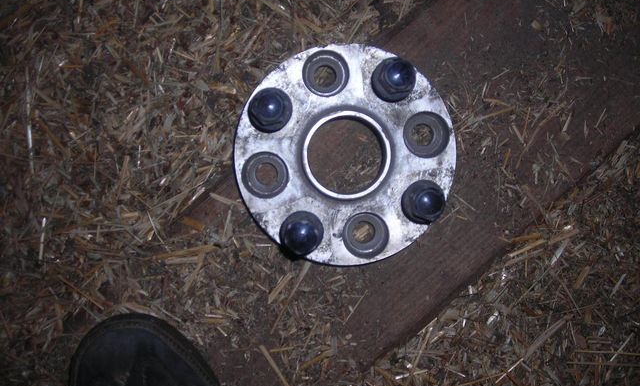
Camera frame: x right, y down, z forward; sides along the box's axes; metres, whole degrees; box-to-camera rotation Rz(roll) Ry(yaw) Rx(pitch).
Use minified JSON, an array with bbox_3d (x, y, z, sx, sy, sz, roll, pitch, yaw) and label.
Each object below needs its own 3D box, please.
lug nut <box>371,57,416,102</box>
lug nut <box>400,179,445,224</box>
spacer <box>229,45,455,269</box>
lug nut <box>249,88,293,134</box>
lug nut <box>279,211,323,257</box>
[{"bbox_3d":[0.047,-0.071,0.429,0.027,0.034,0.027,0,91,-2],"label":"lug nut"},{"bbox_3d":[0.066,0.006,0.432,0.027,0.034,0.027,0,91,-2],"label":"lug nut"},{"bbox_3d":[0.016,-0.024,0.452,0.140,0.026,0.140,0,91,-2],"label":"spacer"},{"bbox_3d":[-0.030,-0.051,0.427,0.027,0.034,0.027,0,91,-2],"label":"lug nut"},{"bbox_3d":[-0.011,0.025,0.429,0.027,0.034,0.027,0,91,-2],"label":"lug nut"}]

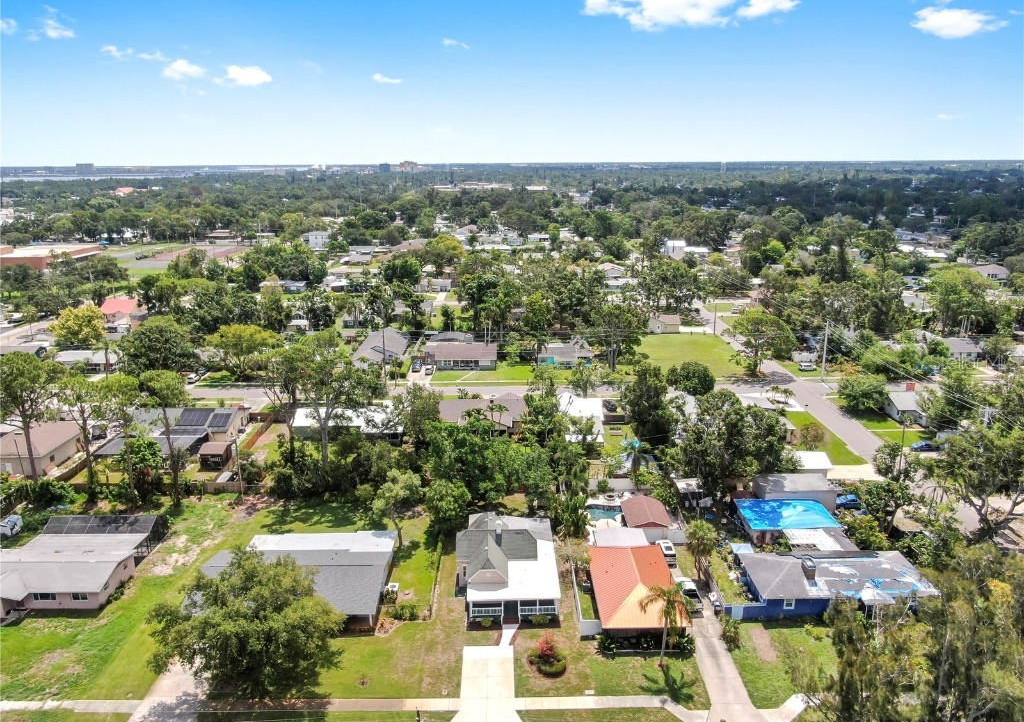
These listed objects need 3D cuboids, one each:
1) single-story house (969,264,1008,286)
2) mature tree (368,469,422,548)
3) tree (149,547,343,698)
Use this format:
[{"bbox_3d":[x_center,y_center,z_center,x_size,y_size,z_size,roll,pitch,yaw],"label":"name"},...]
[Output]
[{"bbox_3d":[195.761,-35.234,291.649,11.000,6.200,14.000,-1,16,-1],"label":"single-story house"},{"bbox_3d":[-15.014,19.169,91.552,6.900,10.800,6.600,0,16,0],"label":"mature tree"},{"bbox_3d":[-26.144,25.358,69.651,17.000,12.000,16.500,-1,16,-1],"label":"tree"}]

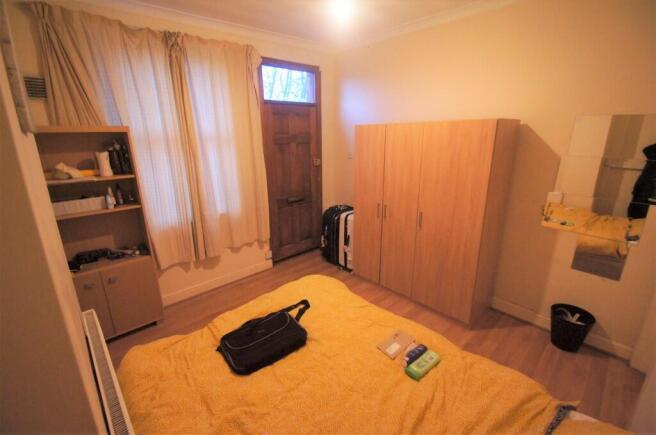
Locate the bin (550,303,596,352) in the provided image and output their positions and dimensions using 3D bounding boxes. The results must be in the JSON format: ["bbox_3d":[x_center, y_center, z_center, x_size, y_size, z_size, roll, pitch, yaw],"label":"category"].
[{"bbox_3d":[1.929,0.900,2.186,0.267,0.301,0.267,-14,20,-40],"label":"bin"}]

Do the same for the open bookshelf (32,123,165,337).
[{"bbox_3d":[-1.935,0.186,2.229,0.741,1.758,0.277,-14,20,-40],"label":"open bookshelf"}]

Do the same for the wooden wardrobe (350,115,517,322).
[{"bbox_3d":[0.969,-0.041,2.894,0.494,1.778,1.437,-13,19,-39],"label":"wooden wardrobe"}]

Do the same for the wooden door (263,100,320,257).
[{"bbox_3d":[-0.460,-0.469,3.910,0.877,2.117,0.050,-14,20,-40],"label":"wooden door"}]

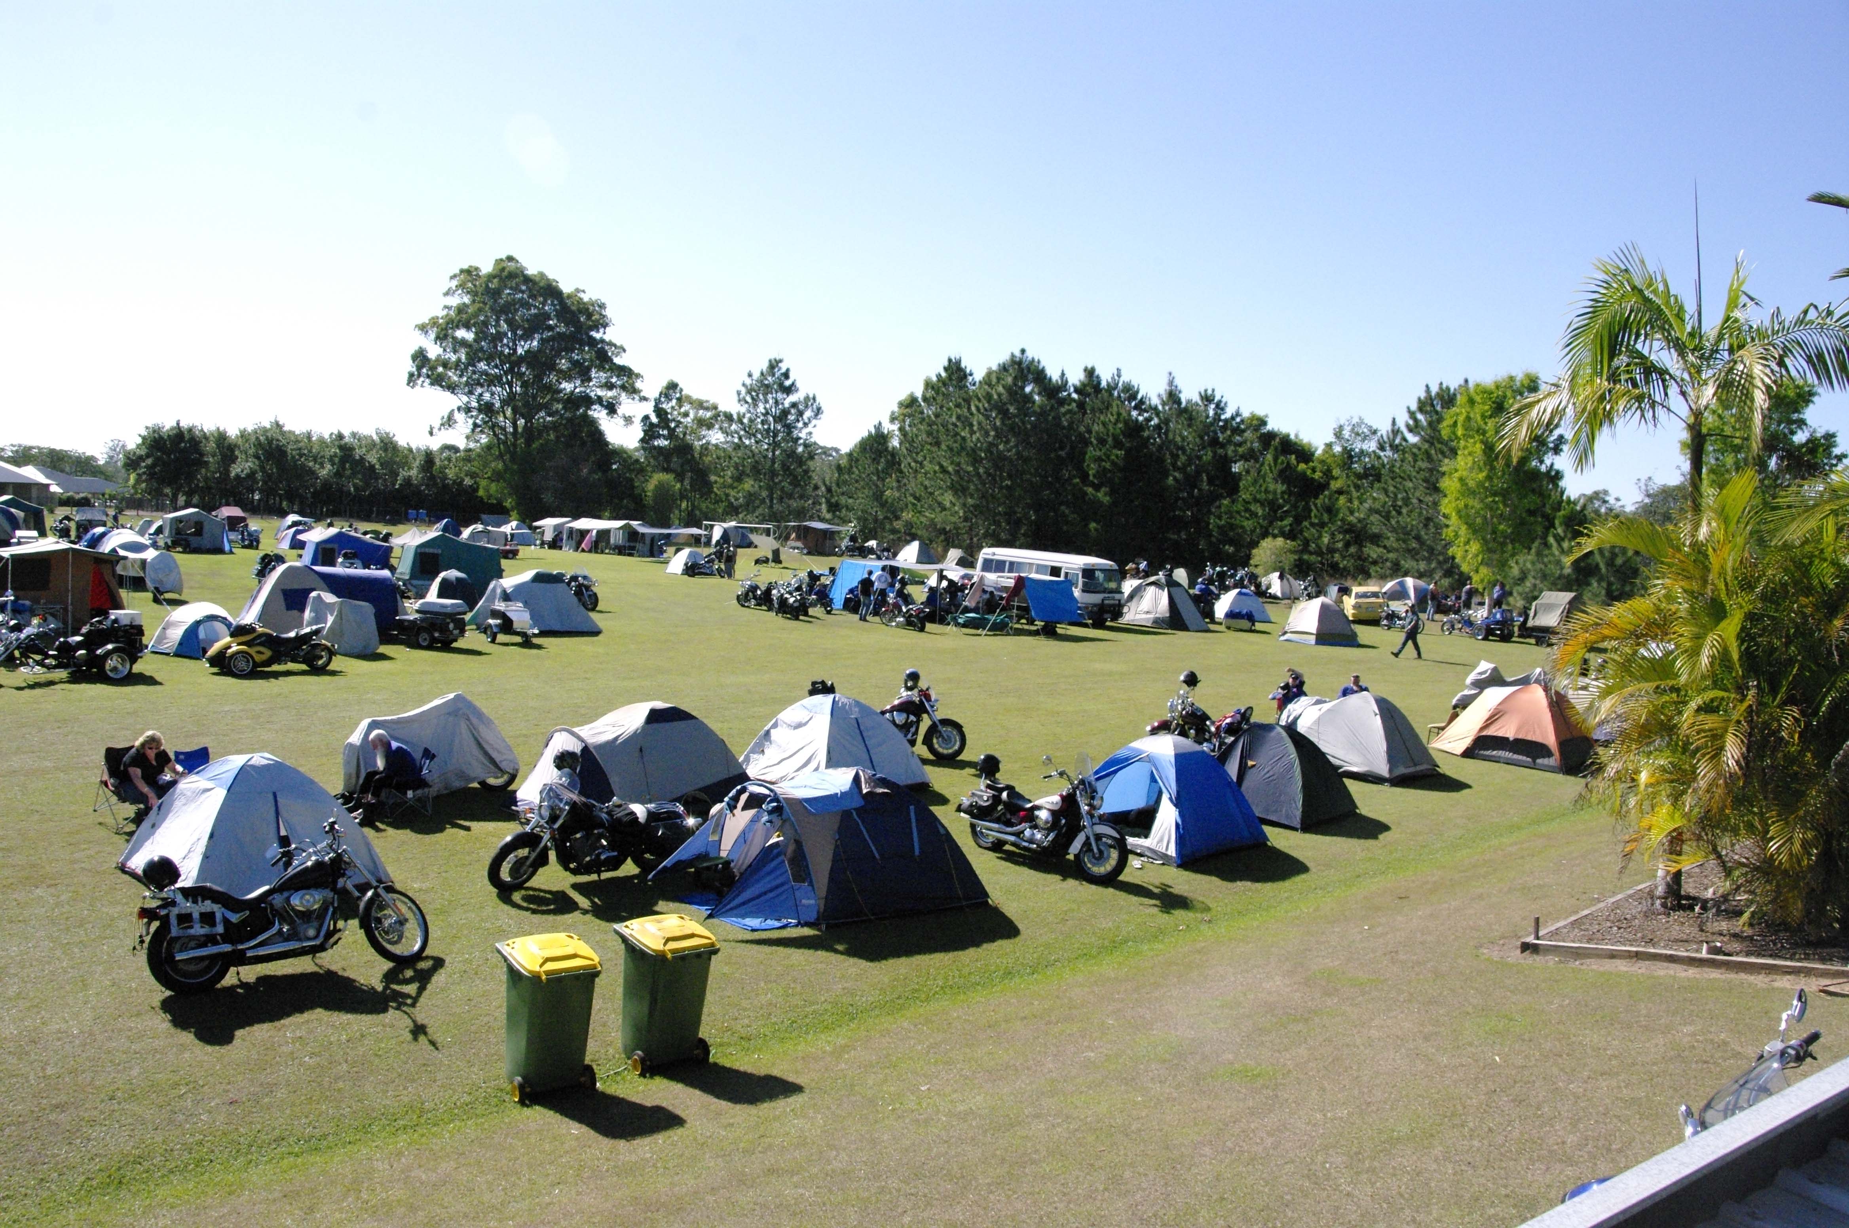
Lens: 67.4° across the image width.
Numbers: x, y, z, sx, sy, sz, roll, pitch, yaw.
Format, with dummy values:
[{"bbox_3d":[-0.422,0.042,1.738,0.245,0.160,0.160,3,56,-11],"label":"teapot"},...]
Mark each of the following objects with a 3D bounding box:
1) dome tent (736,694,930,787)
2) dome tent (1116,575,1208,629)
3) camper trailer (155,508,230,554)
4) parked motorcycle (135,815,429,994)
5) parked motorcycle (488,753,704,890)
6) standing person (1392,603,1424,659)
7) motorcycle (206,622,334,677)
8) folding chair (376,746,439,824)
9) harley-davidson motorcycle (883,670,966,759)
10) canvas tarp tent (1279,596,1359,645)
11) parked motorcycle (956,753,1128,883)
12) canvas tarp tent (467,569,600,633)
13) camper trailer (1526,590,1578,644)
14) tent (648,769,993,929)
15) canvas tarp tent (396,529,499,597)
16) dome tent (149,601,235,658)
[{"bbox_3d":[-1.347,1.870,21.078,2.100,1.320,2.100,-1,6,-39],"label":"dome tent"},{"bbox_3d":[8.881,-0.498,51.995,2.500,1.800,2.100,8,7,43],"label":"dome tent"},{"bbox_3d":[-34.043,-3.947,64.763,2.800,2.020,2.100,0,6,-32],"label":"camper trailer"},{"bbox_3d":[-5.495,2.544,12.024,2.430,1.200,0.880,-1,5,-33],"label":"parked motorcycle"},{"bbox_3d":[-3.672,2.293,15.229,2.430,1.330,0.900,-1,5,-32],"label":"parked motorcycle"},{"bbox_3d":[15.324,0.505,43.757,0.750,1.740,0.500,3,5,11],"label":"standing person"},{"bbox_3d":[-14.525,0.646,30.940,2.650,1.140,1.500,0,5,-30],"label":"motorcycle"},{"bbox_3d":[-6.871,2.196,18.382,0.640,0.880,0.800,1,6,-23],"label":"folding chair"},{"bbox_3d":[-0.557,1.698,23.419,2.450,1.360,0.900,3,5,3],"label":"harley-davidson motorcycle"},{"bbox_3d":[13.975,0.253,49.126,2.000,1.520,2.000,1,5,-22],"label":"canvas tarp tent"},{"bbox_3d":[1.442,2.345,16.540,2.420,1.400,0.900,7,6,42],"label":"parked motorcycle"},{"bbox_3d":[-11.209,-0.328,39.947,3.250,1.680,2.150,0,5,-28],"label":"canvas tarp tent"},{"bbox_3d":[22.930,0.164,50.540,1.350,2.020,2.000,-1,6,-37],"label":"camper trailer"},{"bbox_3d":[-1.190,2.464,15.718,3.100,1.400,2.400,0,6,-33],"label":"tent"},{"bbox_3d":[-16.932,-1.763,49.218,3.150,2.200,2.200,0,6,-30],"label":"canvas tarp tent"},{"bbox_3d":[-16.718,0.322,32.135,1.800,1.140,1.700,8,7,42],"label":"dome tent"}]

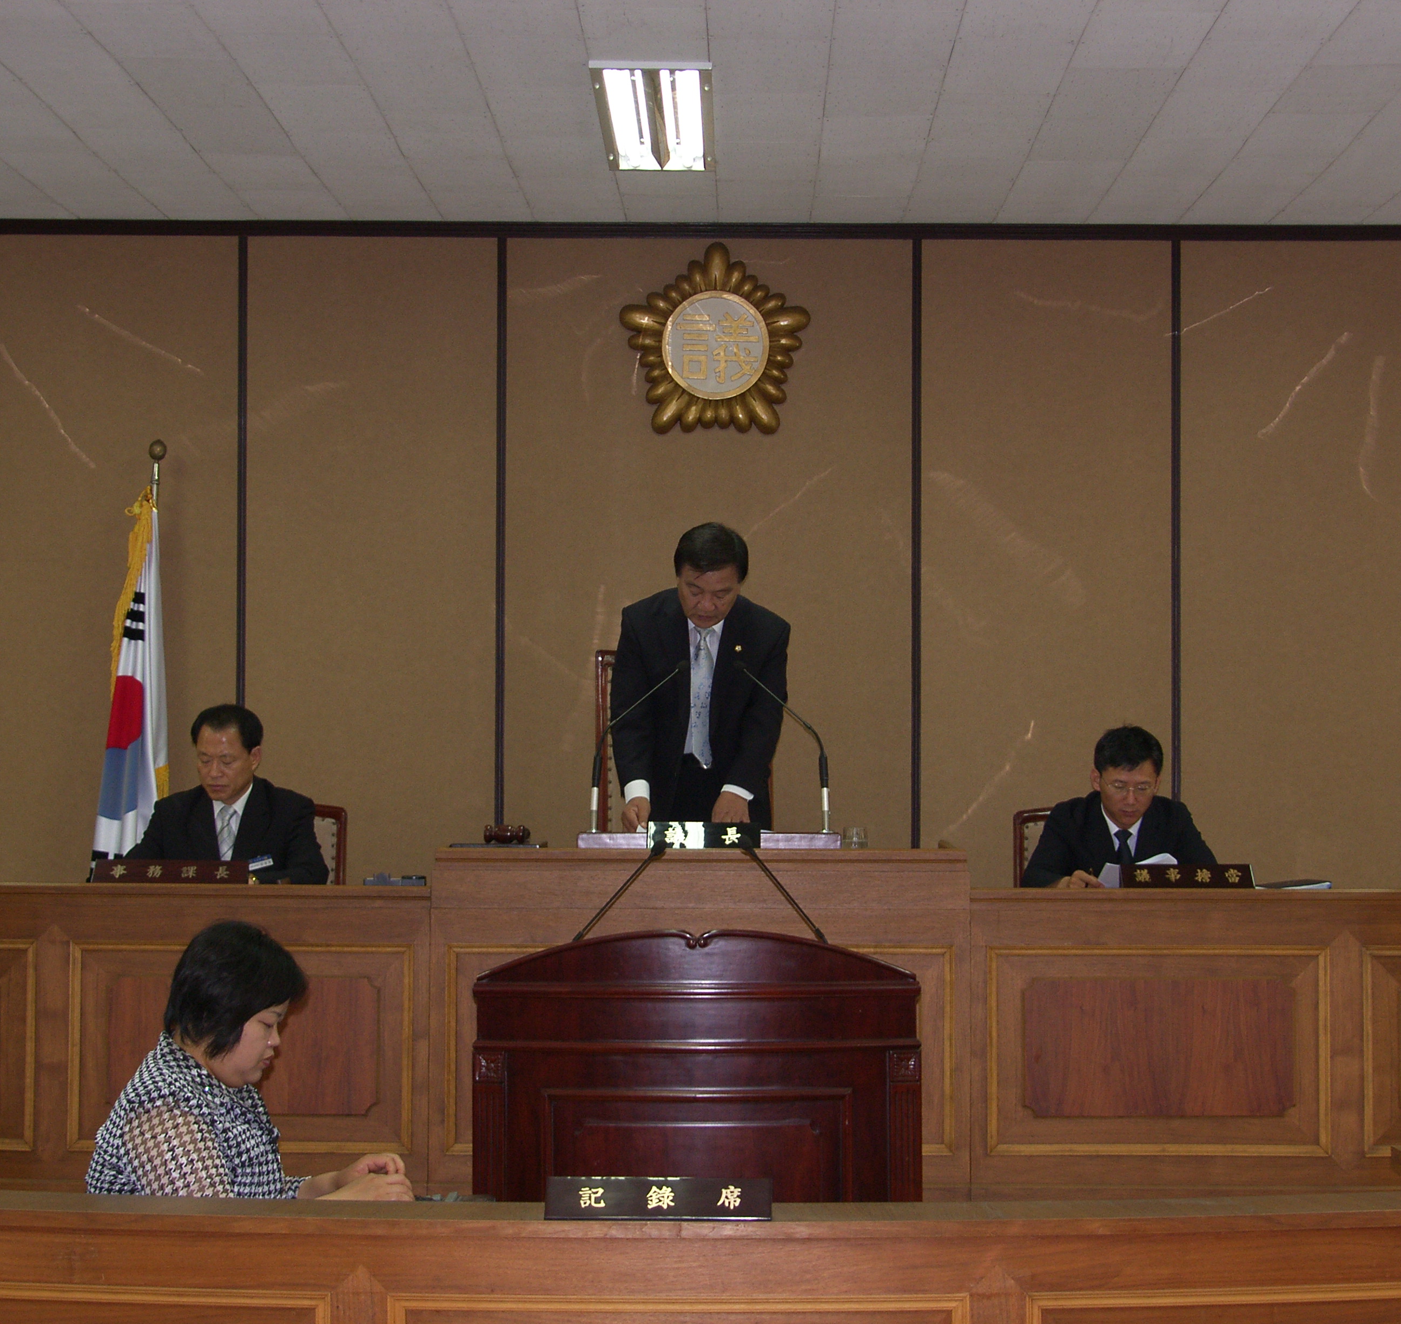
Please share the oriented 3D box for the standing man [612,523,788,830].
[{"bbox_3d":[-0.003,0.422,8.022,0.482,1.561,0.520,0,-2,1],"label":"standing man"}]

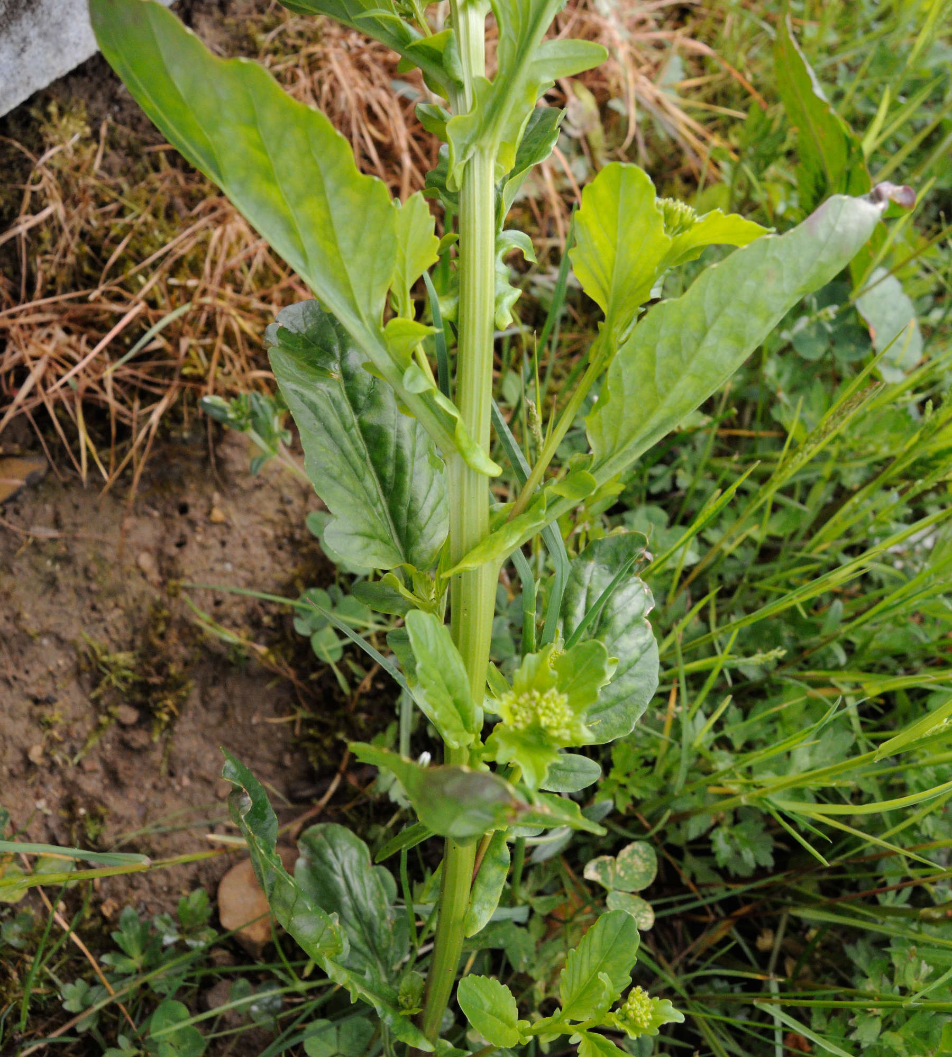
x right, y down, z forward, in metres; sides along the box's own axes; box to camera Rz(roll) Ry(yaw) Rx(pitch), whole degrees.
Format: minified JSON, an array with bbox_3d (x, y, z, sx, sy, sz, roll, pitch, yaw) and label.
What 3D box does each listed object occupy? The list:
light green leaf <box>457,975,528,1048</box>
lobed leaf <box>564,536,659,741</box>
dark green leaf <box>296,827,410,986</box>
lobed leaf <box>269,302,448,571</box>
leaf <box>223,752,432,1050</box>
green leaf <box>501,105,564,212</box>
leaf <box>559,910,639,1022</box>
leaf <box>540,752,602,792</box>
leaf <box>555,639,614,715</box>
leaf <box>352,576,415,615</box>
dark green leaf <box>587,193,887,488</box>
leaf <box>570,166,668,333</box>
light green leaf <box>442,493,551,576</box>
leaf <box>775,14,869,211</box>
[{"bbox_3d":[0.006,0.183,0.390,0.029,0.007,0.020,32,68,13],"label":"light green leaf"},{"bbox_3d":[0.049,0.041,0.381,0.037,0.018,0.075,6,81,13],"label":"lobed leaf"},{"bbox_3d":[-0.057,0.176,0.479,0.043,0.020,0.075,-18,88,-17],"label":"dark green leaf"},{"bbox_3d":[-0.038,-0.028,0.328,0.043,0.020,0.092,-24,87,-15],"label":"lobed leaf"},{"bbox_3d":[-0.062,0.163,0.444,0.022,0.164,0.036,-32,13,-8],"label":"leaf"},{"bbox_3d":[0.014,-0.093,0.260,0.016,0.012,0.030,28,82,-5],"label":"green leaf"},{"bbox_3d":[0.045,0.163,0.381,0.024,0.008,0.044,36,86,15],"label":"leaf"},{"bbox_3d":[0.033,0.091,0.381,0.026,0.005,0.014,-2,60,-7],"label":"leaf"},{"bbox_3d":[0.035,0.048,0.333,0.015,0.006,0.024,33,80,15],"label":"leaf"},{"bbox_3d":[-0.029,0.022,0.330,0.022,0.008,0.012,9,73,10],"label":"leaf"},{"bbox_3d":[0.063,-0.048,0.267,0.030,0.098,0.017,36,34,-16],"label":"dark green leaf"},{"bbox_3d":[0.038,-0.075,0.280,0.026,0.044,0.010,0,20,0],"label":"leaf"},{"bbox_3d":[0.006,0.003,0.307,0.036,0.009,0.010,-32,48,-17],"label":"light green leaf"},{"bbox_3d":[0.214,-0.260,0.645,0.037,0.019,0.150,-18,73,21],"label":"leaf"}]

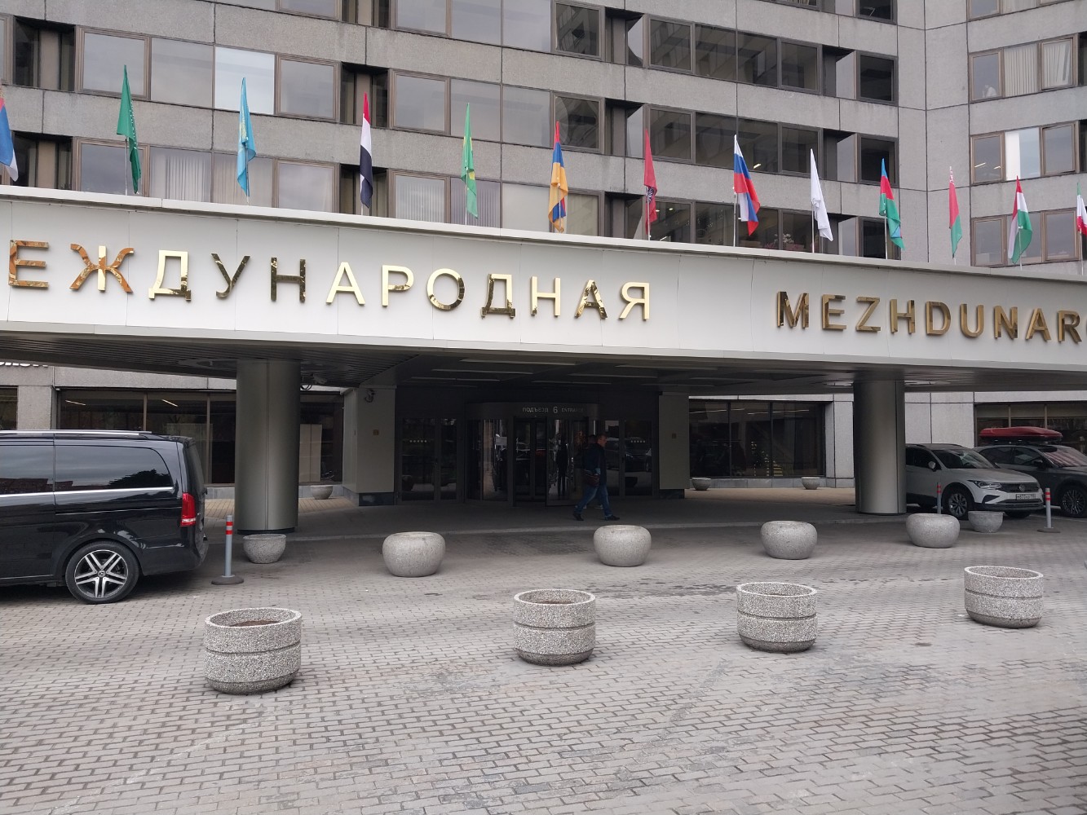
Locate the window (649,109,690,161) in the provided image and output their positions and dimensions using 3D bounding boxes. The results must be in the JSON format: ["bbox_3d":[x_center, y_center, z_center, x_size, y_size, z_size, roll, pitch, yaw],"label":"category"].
[{"bbox_3d":[4.300,-9.189,27.544,1.469,1.605,0.150,1,-2,-18],"label":"window"}]

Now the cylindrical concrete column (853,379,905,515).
[{"bbox_3d":[7.918,0.931,19.250,1.130,3.150,1.130,0,-2,0],"label":"cylindrical concrete column"}]

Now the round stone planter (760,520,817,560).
[{"bbox_3d":[3.779,2.050,12.605,0.835,0.530,0.835,0,-2,0],"label":"round stone planter"}]

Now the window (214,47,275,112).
[{"bbox_3d":[-9.173,-10.027,25.101,1.742,1.910,0.150,1,-2,-18],"label":"window"}]

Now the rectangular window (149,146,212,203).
[{"bbox_3d":[-9.933,-6.215,22.396,1.550,1.700,0.120,1,-2,-18],"label":"rectangular window"}]

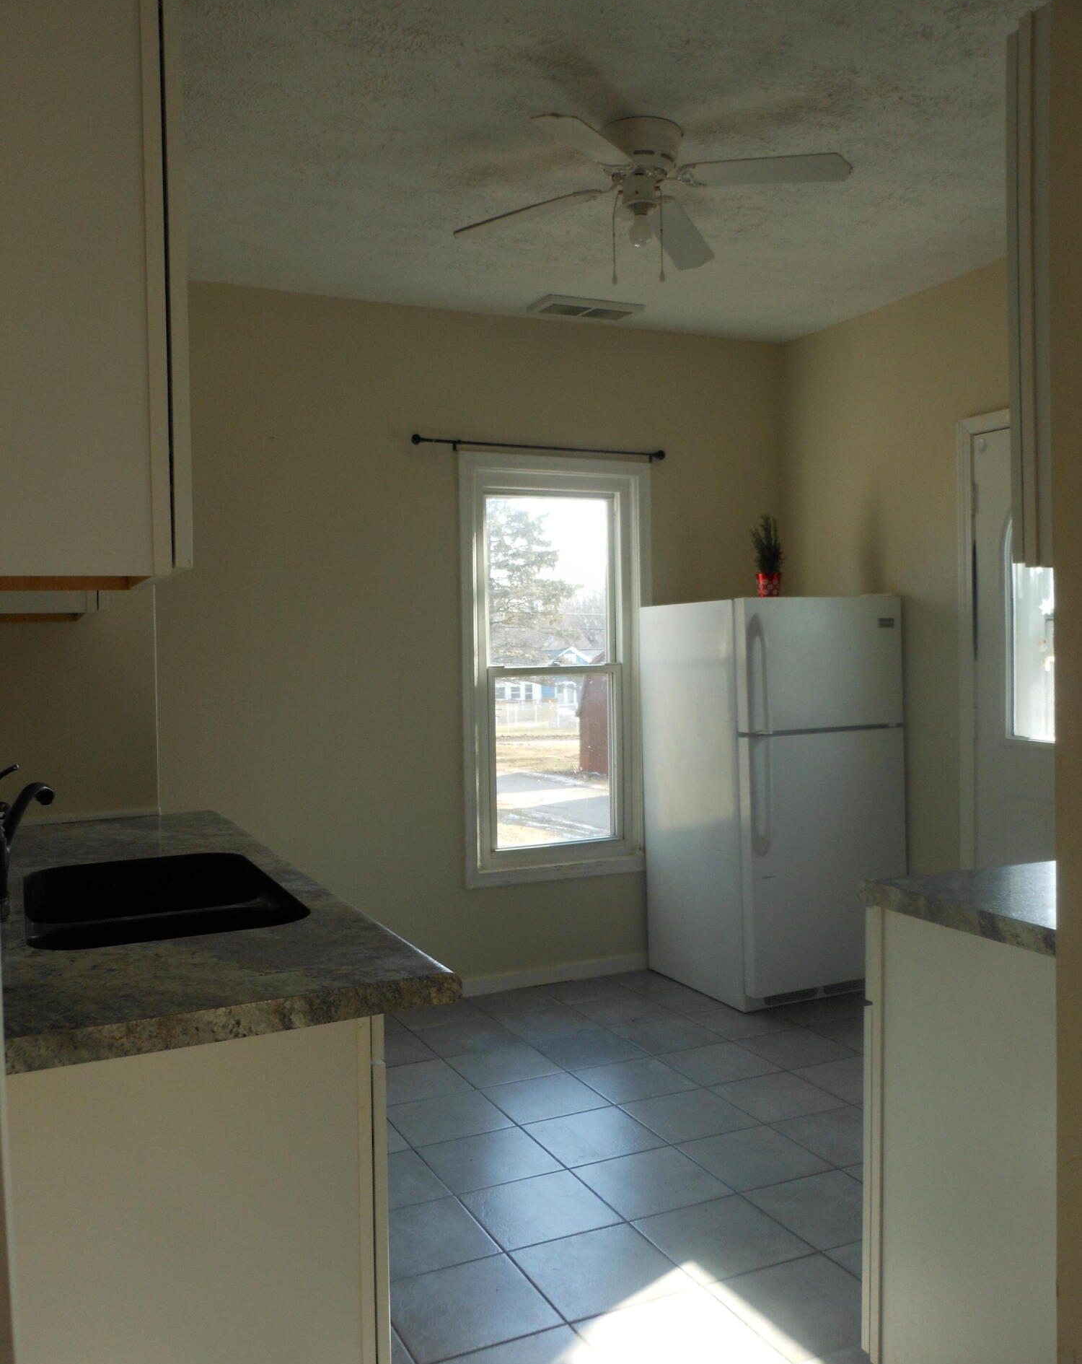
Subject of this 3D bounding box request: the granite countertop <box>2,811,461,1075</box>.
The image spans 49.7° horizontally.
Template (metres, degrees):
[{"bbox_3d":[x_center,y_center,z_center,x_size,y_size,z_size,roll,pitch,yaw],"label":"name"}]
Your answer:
[{"bbox_3d":[-0.757,0.371,2.070,0.641,0.040,1.715,-1,2,-25],"label":"granite countertop"}]

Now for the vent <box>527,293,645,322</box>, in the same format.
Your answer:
[{"bbox_3d":[0.175,-1.411,4.388,0.401,0.025,0.220,-2,2,-25],"label":"vent"}]

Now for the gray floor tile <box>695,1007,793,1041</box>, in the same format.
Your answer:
[{"bbox_3d":[0.717,1.211,4.140,0.303,0.010,0.303,-2,2,-25],"label":"gray floor tile"}]

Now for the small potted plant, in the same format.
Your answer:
[{"bbox_3d":[0.857,-0.468,4.386,0.121,0.323,0.121,-1,1,0],"label":"small potted plant"}]

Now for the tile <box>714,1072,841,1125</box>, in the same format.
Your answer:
[{"bbox_3d":[0.691,1.217,3.418,0.302,0.010,0.302,-1,2,-25],"label":"tile"}]

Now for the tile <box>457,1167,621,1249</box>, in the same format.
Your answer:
[{"bbox_3d":[-0.003,1.257,2.780,0.303,0.010,0.303,-2,2,-25],"label":"tile"}]

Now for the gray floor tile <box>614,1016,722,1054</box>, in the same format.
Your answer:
[{"bbox_3d":[0.438,1.214,3.991,0.303,0.010,0.303,-2,2,-25],"label":"gray floor tile"}]

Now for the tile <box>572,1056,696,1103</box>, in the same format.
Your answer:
[{"bbox_3d":[0.292,1.232,3.599,0.303,0.010,0.303,-2,2,-25],"label":"tile"}]

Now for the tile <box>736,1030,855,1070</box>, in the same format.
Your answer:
[{"bbox_3d":[0.836,1.205,3.824,0.302,0.010,0.302,-1,2,-25],"label":"tile"}]

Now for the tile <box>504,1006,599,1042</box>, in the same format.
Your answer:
[{"bbox_3d":[0.023,1.209,4.113,0.302,0.010,0.302,-1,2,-25],"label":"tile"}]

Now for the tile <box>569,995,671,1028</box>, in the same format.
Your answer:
[{"bbox_3d":[0.307,1.214,4.287,0.303,0.010,0.303,-2,2,-25],"label":"tile"}]

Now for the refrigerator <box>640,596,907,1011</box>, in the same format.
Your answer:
[{"bbox_3d":[0.906,0.435,4.607,0.709,1.501,0.758,-2,2,-25],"label":"refrigerator"}]

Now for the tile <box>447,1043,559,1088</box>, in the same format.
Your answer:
[{"bbox_3d":[-0.117,1.229,3.730,0.303,0.010,0.303,-2,2,-25],"label":"tile"}]

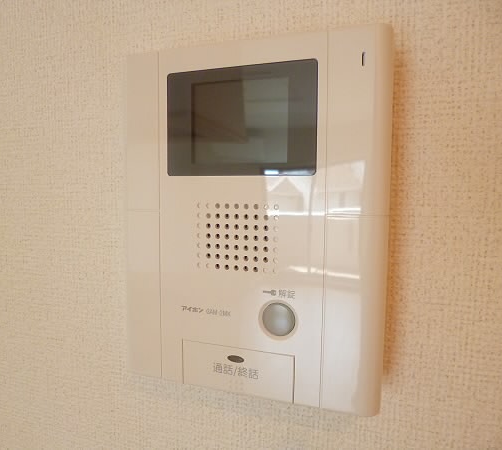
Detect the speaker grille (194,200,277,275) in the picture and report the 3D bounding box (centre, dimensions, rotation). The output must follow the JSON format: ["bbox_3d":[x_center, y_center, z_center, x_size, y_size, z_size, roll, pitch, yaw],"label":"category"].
[{"bbox_3d":[-0.007,0.006,0.223,0.047,0.036,0.004,2,5,20],"label":"speaker grille"}]

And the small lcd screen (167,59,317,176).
[{"bbox_3d":[-0.006,-0.054,0.218,0.084,0.056,0.005,2,5,20],"label":"small lcd screen"}]

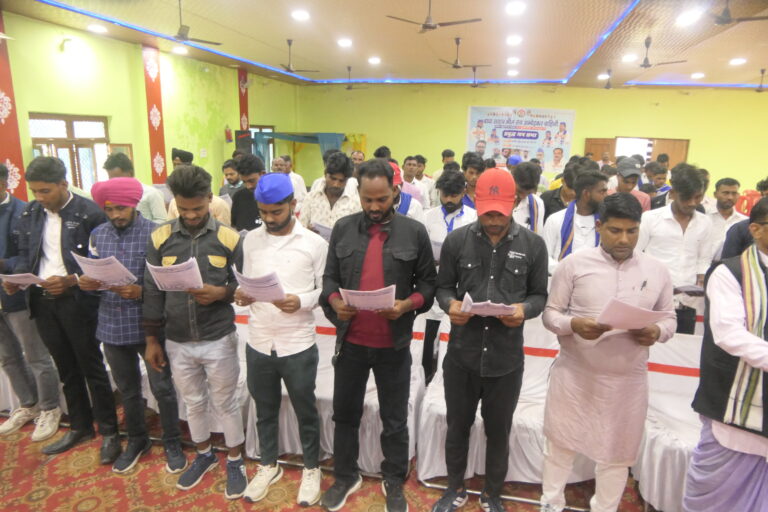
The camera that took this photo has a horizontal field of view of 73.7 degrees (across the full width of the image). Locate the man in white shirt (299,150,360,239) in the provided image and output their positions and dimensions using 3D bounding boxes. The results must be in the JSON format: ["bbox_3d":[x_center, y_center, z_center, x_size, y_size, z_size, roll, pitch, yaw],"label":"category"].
[{"bbox_3d":[-0.360,0.173,3.428,0.500,1.695,0.370,4,14,11],"label":"man in white shirt"}]

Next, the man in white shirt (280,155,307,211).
[{"bbox_3d":[-1.200,-0.521,6.528,0.500,1.557,0.300,4,14,11],"label":"man in white shirt"}]

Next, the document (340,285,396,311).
[{"bbox_3d":[-0.064,0.177,2.082,0.225,0.040,0.270,2,-25,3],"label":"document"}]

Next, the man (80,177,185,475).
[{"bbox_3d":[-1.300,0.409,2.701,0.520,1.630,0.450,4,14,11],"label":"man"}]

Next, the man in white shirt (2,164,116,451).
[{"bbox_3d":[-1.808,0.316,2.869,0.520,1.700,0.450,6,14,17],"label":"man in white shirt"}]

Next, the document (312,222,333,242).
[{"bbox_3d":[-0.318,-0.118,3.101,0.210,0.020,0.280,6,-31,19],"label":"document"}]

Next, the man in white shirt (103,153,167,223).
[{"bbox_3d":[-1.773,0.112,3.610,0.500,1.641,0.370,4,14,11],"label":"man in white shirt"}]

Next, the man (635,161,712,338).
[{"bbox_3d":[1.669,0.327,3.033,0.500,1.706,0.370,4,14,11],"label":"man"}]

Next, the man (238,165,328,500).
[{"bbox_3d":[-0.500,0.449,2.504,0.500,1.680,0.430,3,13,8],"label":"man"}]

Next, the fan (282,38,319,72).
[{"bbox_3d":[-1.771,-3.799,9.700,1.150,0.590,1.150,4,14,11],"label":"fan"}]

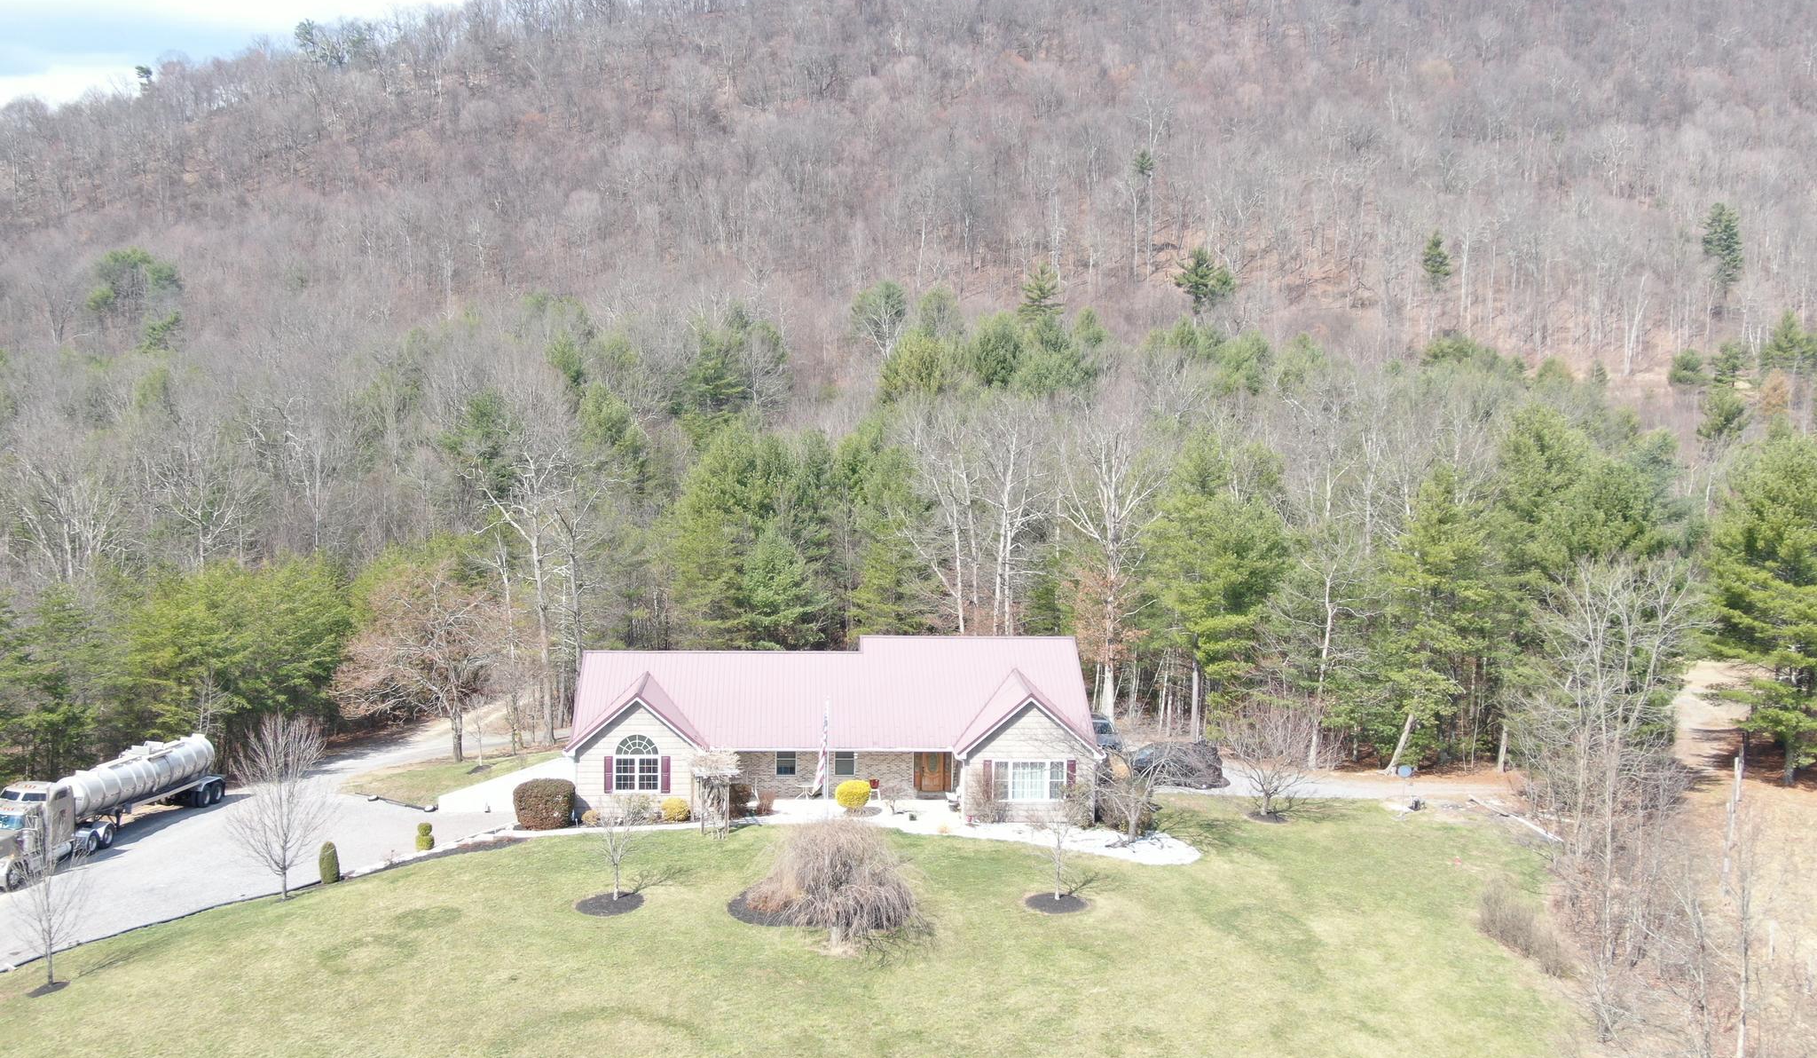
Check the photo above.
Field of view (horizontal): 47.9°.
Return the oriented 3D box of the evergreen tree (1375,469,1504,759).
[{"bbox_3d":[26.194,4.307,101.000,6.600,15.000,6.400,0,5,-3],"label":"evergreen tree"}]

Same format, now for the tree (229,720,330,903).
[{"bbox_3d":[-24.396,10.739,79.075,4.110,7.290,3.910,0,7,0],"label":"tree"}]

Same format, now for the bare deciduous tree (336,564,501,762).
[{"bbox_3d":[-24.458,6.467,100.908,8.050,10.150,7.640,0,7,0],"label":"bare deciduous tree"}]

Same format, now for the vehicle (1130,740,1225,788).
[{"bbox_3d":[12.682,11.051,96.000,4.300,1.750,1.900,-1,5,-17],"label":"vehicle"}]

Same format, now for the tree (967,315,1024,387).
[{"bbox_3d":[8.814,-17.414,205.000,5.900,8.400,5.700,0,5,-3],"label":"tree"}]

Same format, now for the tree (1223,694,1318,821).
[{"bbox_3d":[16.022,10.015,90.176,4.190,5.550,3.980,0,7,0],"label":"tree"}]

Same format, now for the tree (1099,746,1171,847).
[{"bbox_3d":[9.582,11.250,86.254,2.990,4.220,2.840,0,7,0],"label":"tree"}]

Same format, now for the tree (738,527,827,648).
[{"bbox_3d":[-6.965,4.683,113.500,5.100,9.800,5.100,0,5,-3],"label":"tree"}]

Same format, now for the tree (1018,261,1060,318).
[{"bbox_3d":[15.715,-27.947,245.000,5.100,8.200,5.000,0,5,-3],"label":"tree"}]

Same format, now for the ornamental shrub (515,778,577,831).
[{"bbox_3d":[-15.414,11.674,87.000,2.600,2.150,2.500,0,5,-3],"label":"ornamental shrub"}]

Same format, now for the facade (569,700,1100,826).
[{"bbox_3d":[-3.242,9.969,88.200,22.300,5.400,3.000,0,5,-3],"label":"facade"}]

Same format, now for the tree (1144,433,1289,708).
[{"bbox_3d":[16.191,2.713,106.103,7.500,15.380,7.130,0,7,0],"label":"tree"}]

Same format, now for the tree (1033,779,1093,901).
[{"bbox_3d":[5.965,11.918,78.424,2.340,4.740,2.220,0,7,0],"label":"tree"}]

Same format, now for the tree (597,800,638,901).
[{"bbox_3d":[-11.174,12.303,78.469,1.580,3.960,1.580,0,7,0],"label":"tree"}]

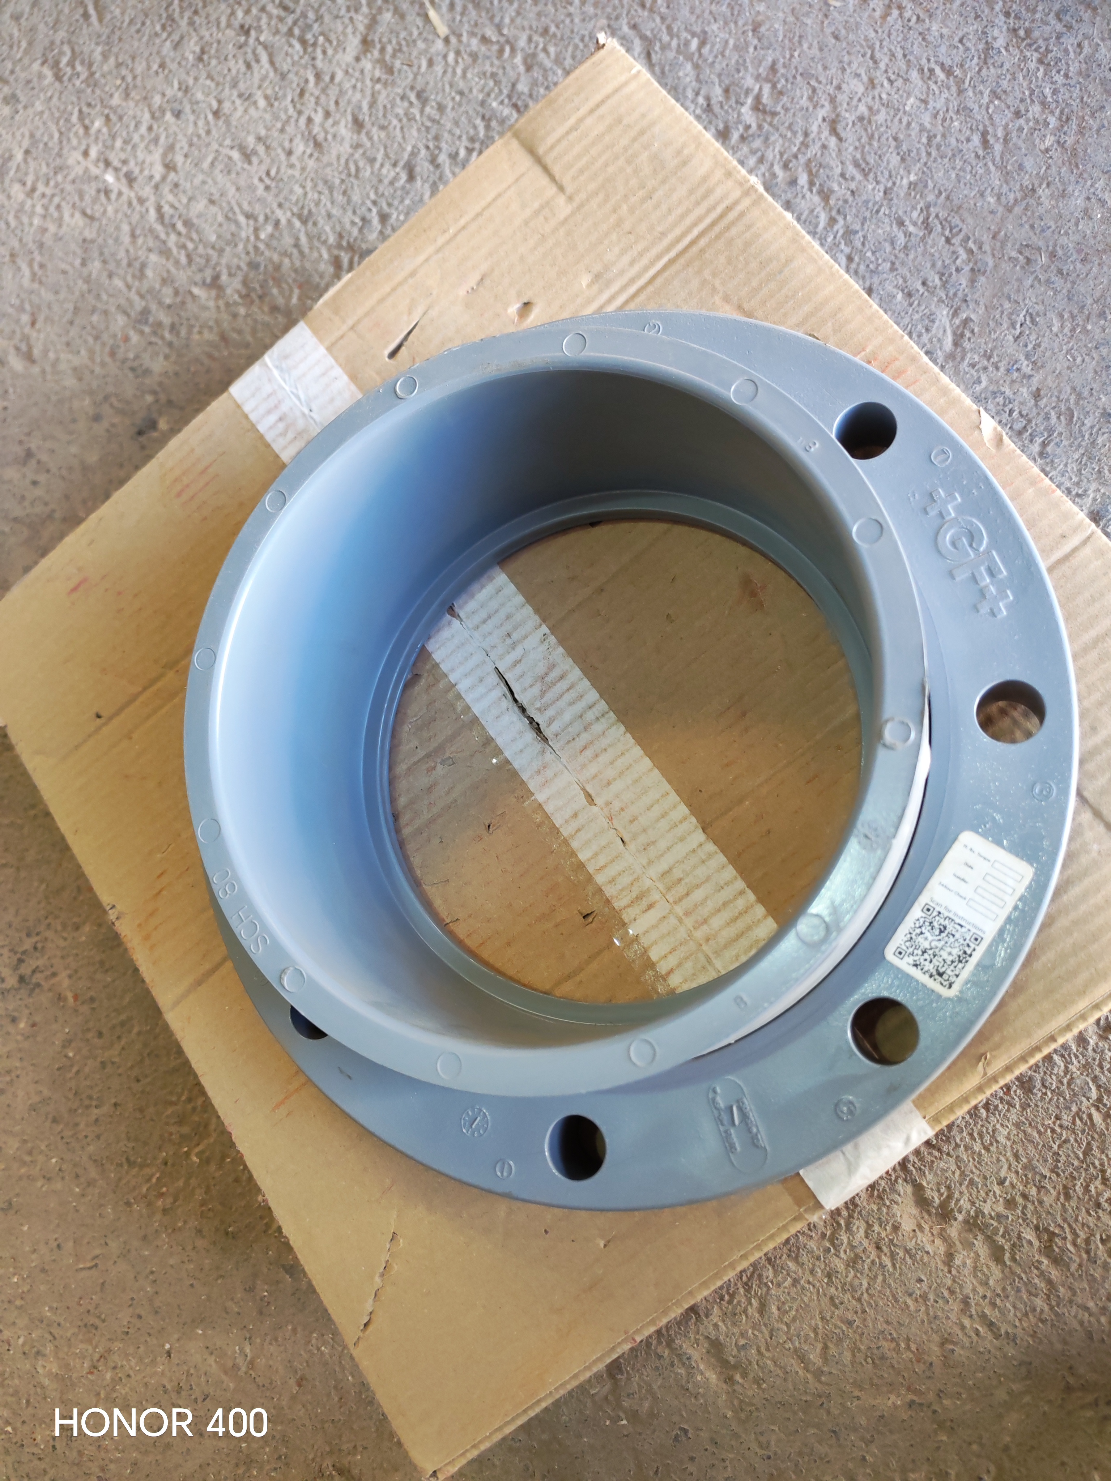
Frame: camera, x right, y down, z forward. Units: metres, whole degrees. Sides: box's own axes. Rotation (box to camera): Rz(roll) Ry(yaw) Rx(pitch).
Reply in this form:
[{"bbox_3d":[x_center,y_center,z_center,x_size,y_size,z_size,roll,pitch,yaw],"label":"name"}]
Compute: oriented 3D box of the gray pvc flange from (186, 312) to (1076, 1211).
[{"bbox_3d":[0.005,-0.006,0.421,0.342,0.116,0.342,0,80,18],"label":"gray pvc flange"}]

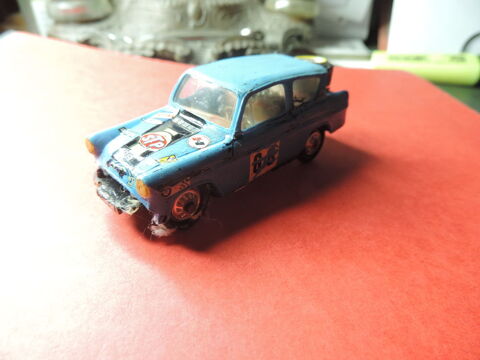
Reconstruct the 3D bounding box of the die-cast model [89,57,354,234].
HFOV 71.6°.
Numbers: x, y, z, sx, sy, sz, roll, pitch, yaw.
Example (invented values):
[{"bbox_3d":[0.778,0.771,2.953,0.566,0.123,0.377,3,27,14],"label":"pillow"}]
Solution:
[{"bbox_3d":[-0.003,-0.018,0.113,0.088,0.034,0.036,-25,40,-34],"label":"die-cast model"}]

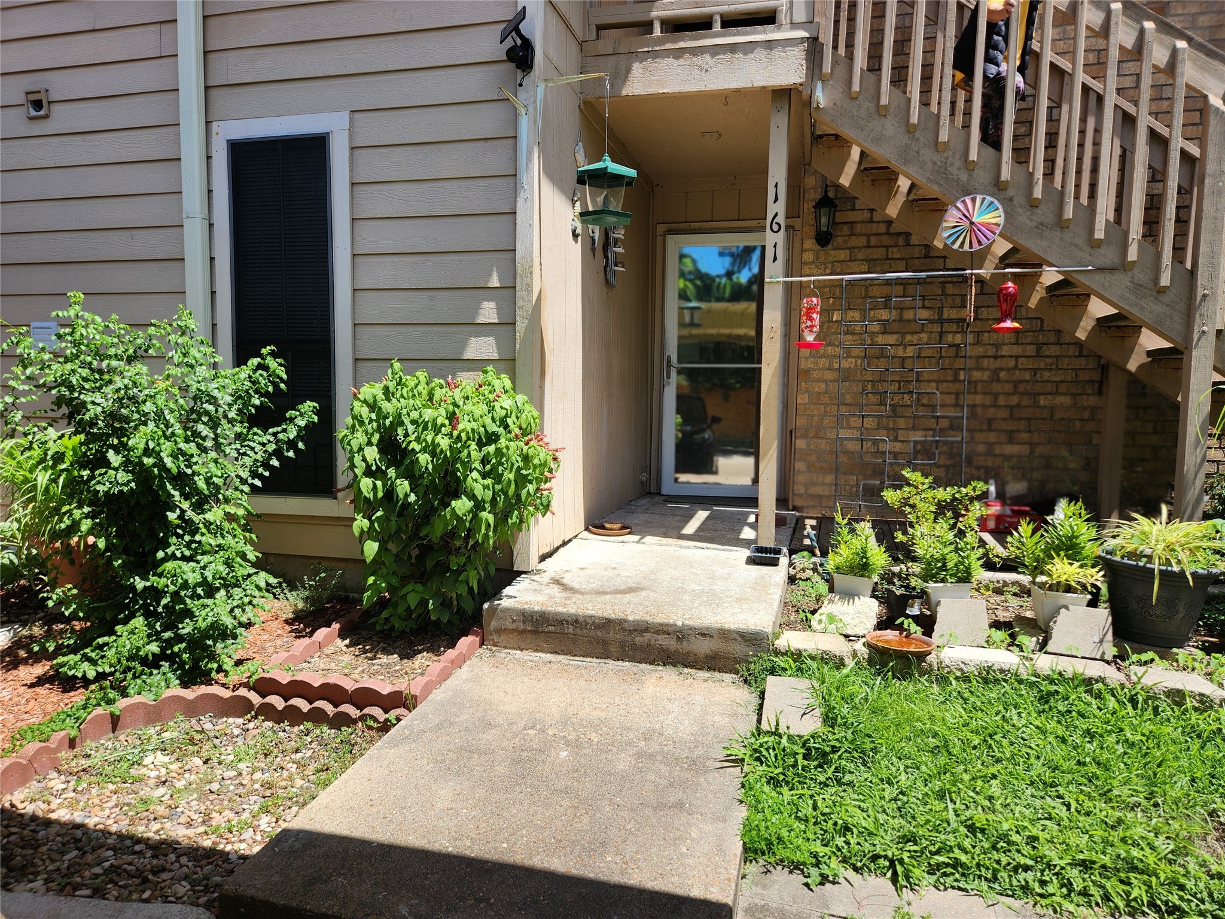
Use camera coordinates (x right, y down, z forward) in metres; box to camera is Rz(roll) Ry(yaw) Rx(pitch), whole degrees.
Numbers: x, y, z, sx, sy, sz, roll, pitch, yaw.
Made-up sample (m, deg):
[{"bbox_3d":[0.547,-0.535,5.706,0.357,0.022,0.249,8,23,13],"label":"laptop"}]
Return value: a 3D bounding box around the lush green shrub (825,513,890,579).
[{"bbox_3d":[1.118,0.394,3.707,0.300,0.300,0.280,2,5,14],"label":"lush green shrub"}]

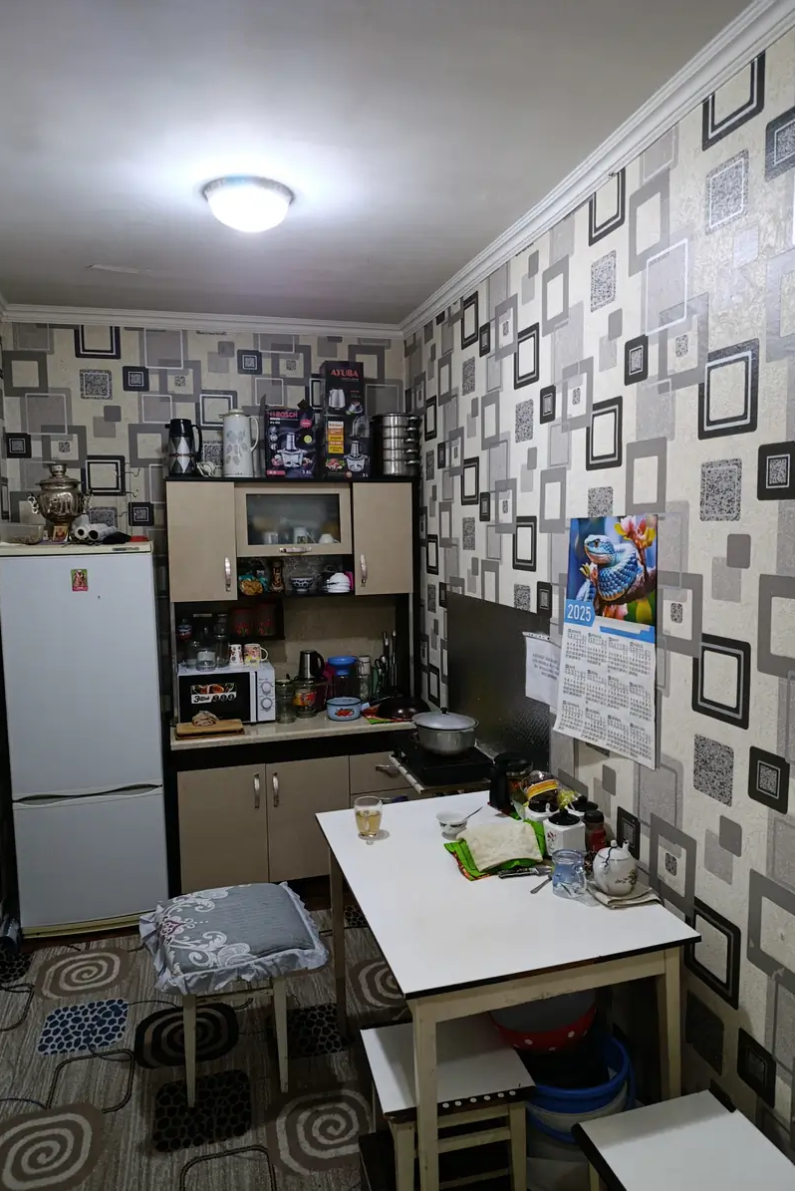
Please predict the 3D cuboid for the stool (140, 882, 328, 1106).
[{"bbox_3d":[-0.503,1.262,2.509,0.496,0.518,0.425,-2,5,-15],"label":"stool"}]

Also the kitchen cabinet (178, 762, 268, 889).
[{"bbox_3d":[-0.824,1.018,3.725,0.385,0.555,0.460,-2,5,-15],"label":"kitchen cabinet"}]

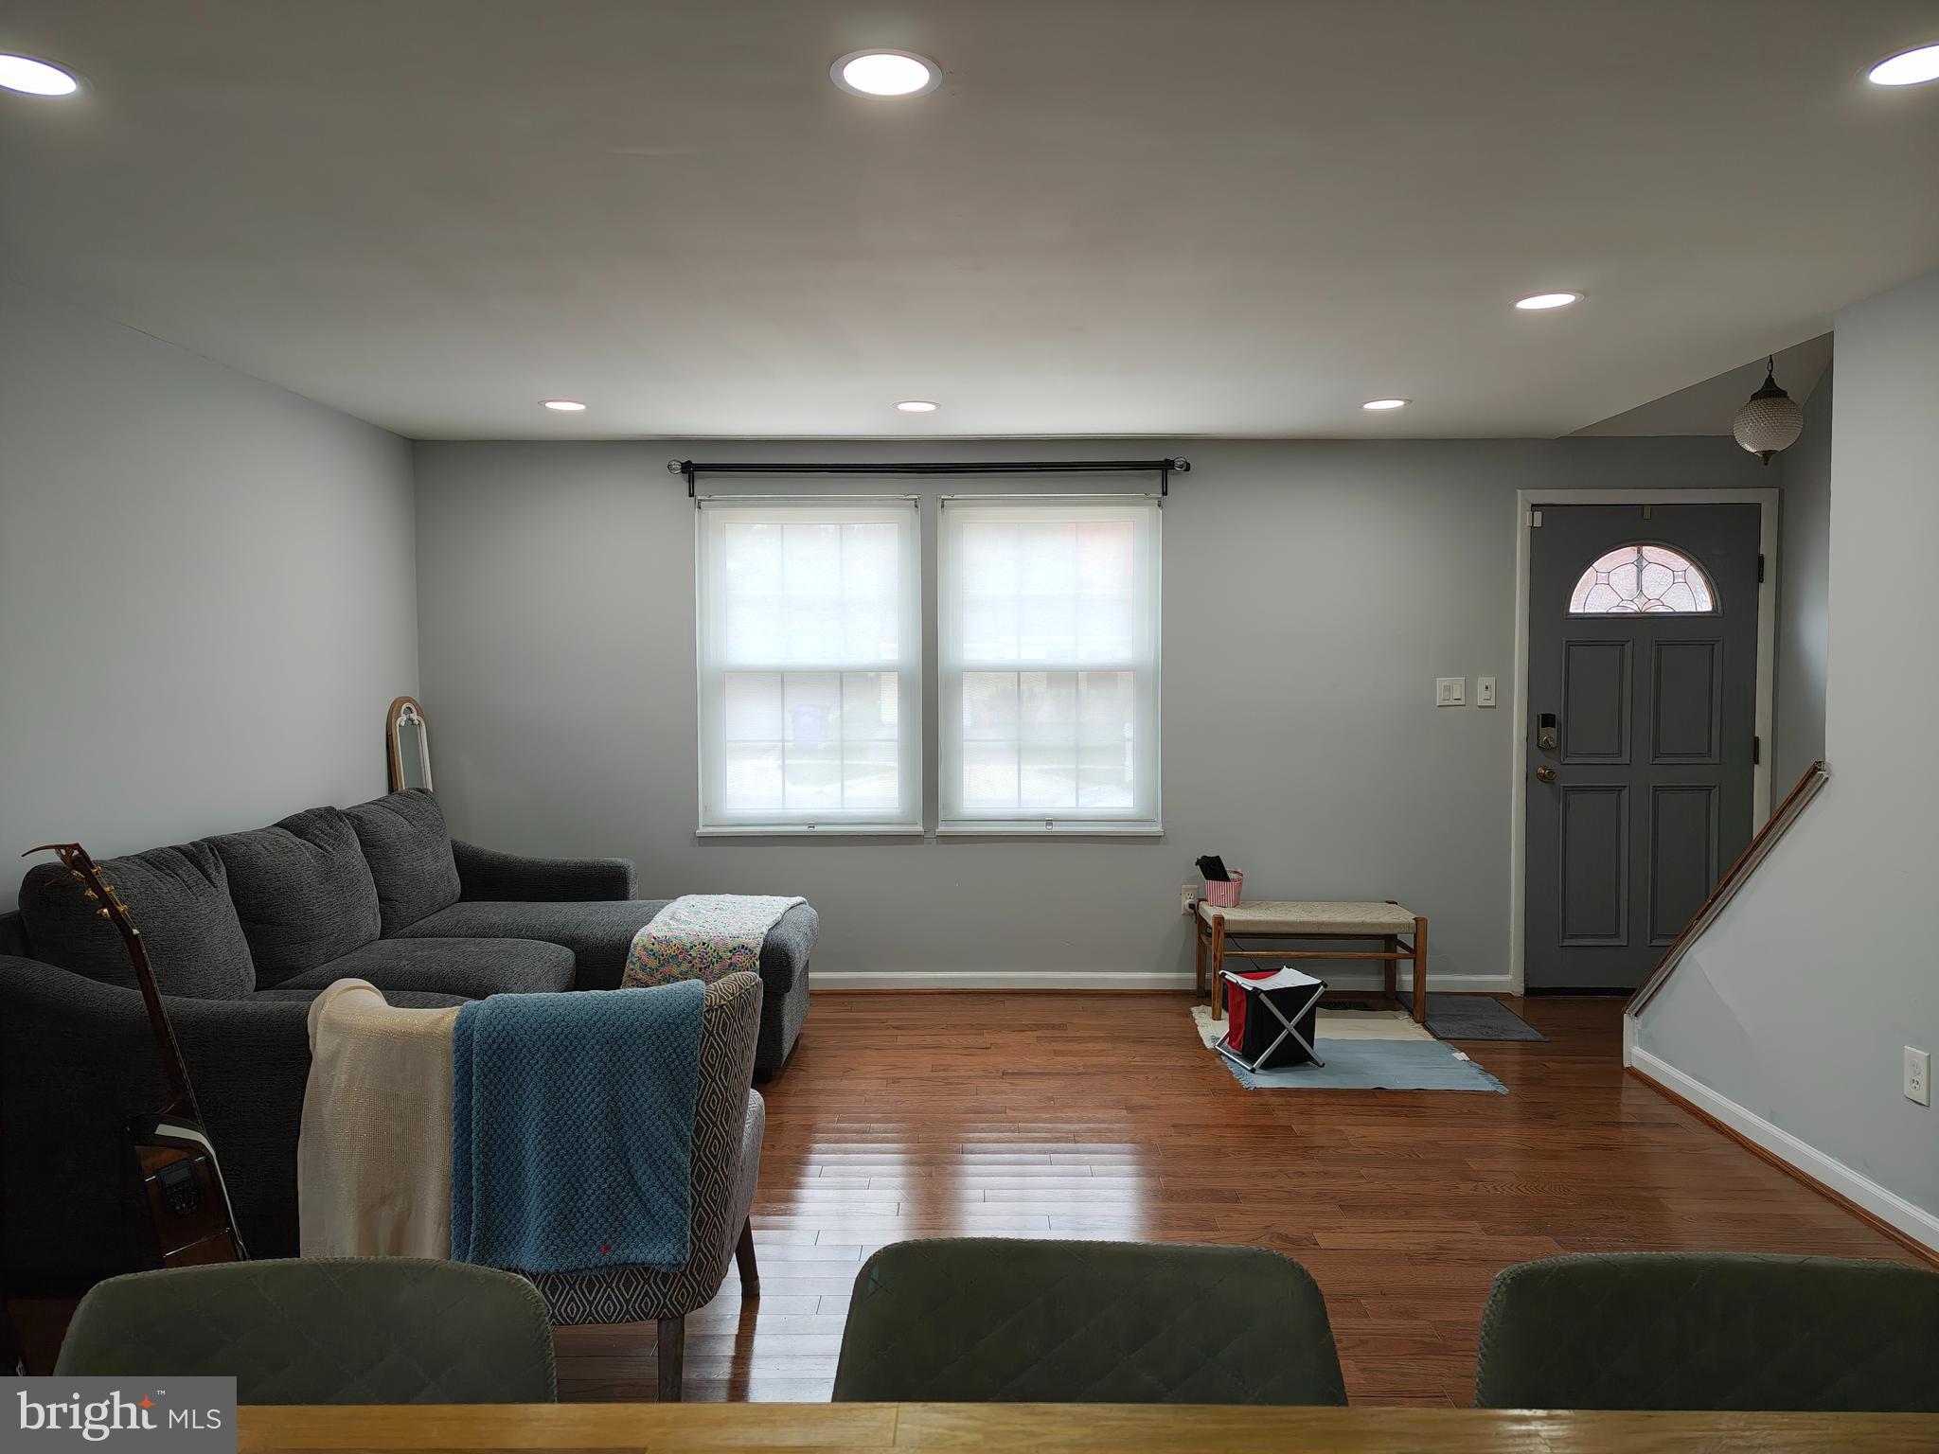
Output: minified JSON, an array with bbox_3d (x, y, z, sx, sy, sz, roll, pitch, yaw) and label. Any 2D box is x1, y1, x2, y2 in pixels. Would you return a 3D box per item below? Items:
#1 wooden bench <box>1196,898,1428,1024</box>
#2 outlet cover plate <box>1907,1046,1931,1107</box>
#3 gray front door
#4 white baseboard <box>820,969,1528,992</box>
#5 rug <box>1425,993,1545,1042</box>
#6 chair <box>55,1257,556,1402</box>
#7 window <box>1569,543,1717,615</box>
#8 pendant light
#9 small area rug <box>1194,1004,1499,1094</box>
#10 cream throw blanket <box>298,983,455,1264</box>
[{"bbox_3d":[1.325,0.906,5.249,0.810,0.400,0.420,0,3,0],"label":"wooden bench"},{"bbox_3d":[2.181,0.802,3.090,0.008,0.116,0.073,0,3,0],"label":"outlet cover plate"},{"bbox_3d":[2.764,0.087,5.513,0.938,2.009,0.055,0,3,0],"label":"gray front door"},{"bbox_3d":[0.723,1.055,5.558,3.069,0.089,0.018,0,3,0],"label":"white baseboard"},{"bbox_3d":[1.934,1.117,5.218,0.382,0.010,0.687,0,3,0],"label":"rug"},{"bbox_3d":[-0.582,0.883,0.975,0.465,0.825,0.560,0,3,0],"label":"chair"},{"bbox_3d":[2.742,-0.600,5.475,0.605,0.292,0.040,0,3,0],"label":"window"},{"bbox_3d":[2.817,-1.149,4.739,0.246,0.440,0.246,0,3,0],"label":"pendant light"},{"bbox_3d":[1.295,1.123,4.764,0.820,0.012,1.030,0,3,0],"label":"small area rug"},{"bbox_3d":[-1.015,0.662,2.330,0.255,0.480,0.230,0,3,0],"label":"cream throw blanket"}]

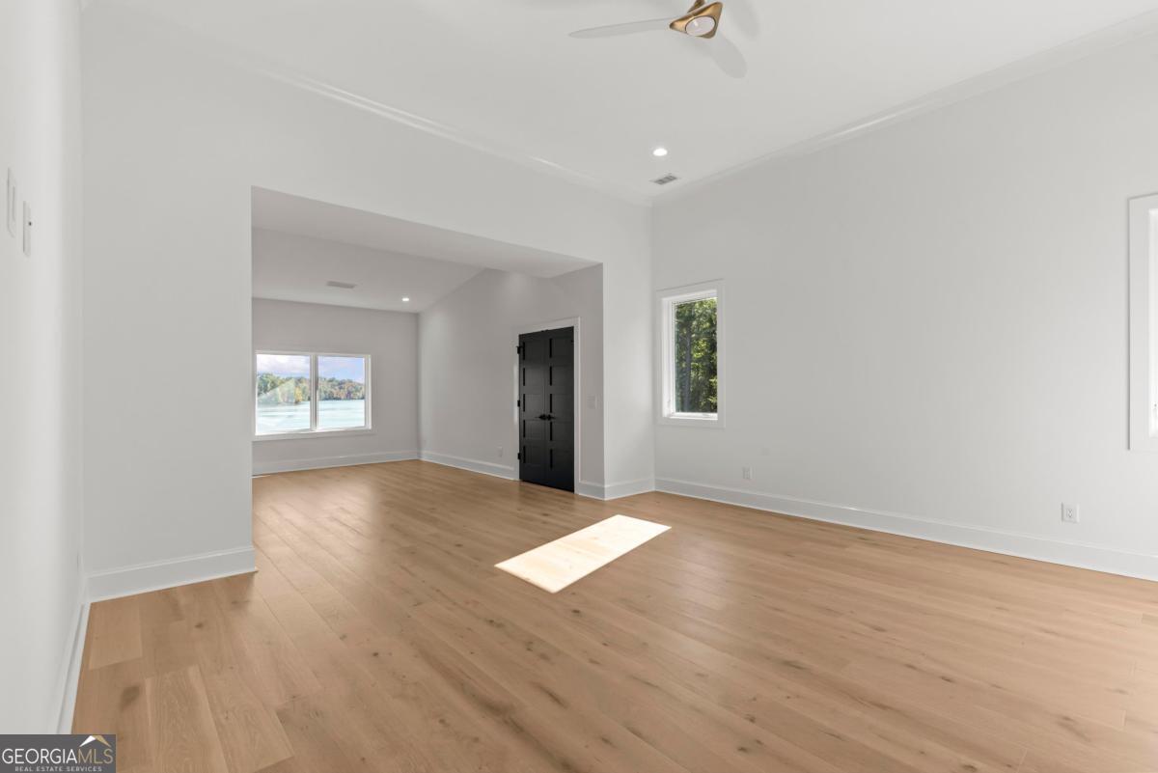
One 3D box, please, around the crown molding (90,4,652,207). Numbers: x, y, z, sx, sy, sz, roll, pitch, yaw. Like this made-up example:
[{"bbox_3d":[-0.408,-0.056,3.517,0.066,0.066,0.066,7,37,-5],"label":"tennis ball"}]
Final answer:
[{"bbox_3d":[-0.997,-2.269,4.753,5.155,0.093,0.086,0,-1,-42],"label":"crown molding"}]

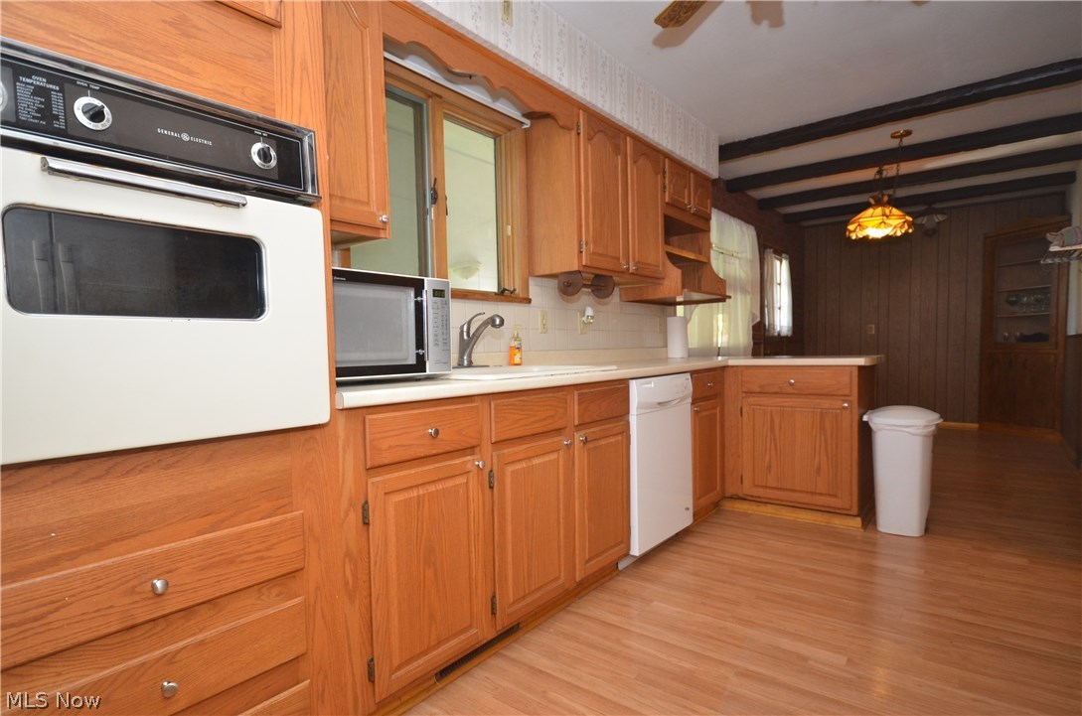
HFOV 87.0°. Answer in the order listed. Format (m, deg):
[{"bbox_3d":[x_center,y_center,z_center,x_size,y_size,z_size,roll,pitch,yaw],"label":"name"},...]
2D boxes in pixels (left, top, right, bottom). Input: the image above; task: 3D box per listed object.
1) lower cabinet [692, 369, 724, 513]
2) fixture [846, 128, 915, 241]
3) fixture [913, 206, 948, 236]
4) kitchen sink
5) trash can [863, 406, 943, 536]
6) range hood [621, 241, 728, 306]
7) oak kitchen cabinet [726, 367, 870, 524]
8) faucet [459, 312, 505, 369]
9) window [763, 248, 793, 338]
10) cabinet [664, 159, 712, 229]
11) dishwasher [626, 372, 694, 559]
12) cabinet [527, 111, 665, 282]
[{"bbox_3d":[0.706,0.458,3.353,0.588,0.815,0.470,0,2,39],"label":"lower cabinet"},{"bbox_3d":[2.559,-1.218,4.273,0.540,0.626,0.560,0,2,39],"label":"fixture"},{"bbox_3d":[4.023,-1.416,5.886,0.370,0.326,0.360,0,2,39],"label":"fixture"},{"bbox_3d":[-0.134,0.139,2.368,0.545,0.190,0.840,0,2,38],"label":"kitchen sink"},{"bbox_3d":[1.932,0.590,3.046,0.345,0.650,0.300,0,2,38],"label":"trash can"},{"bbox_3d":[0.878,-0.521,3.693,0.460,0.305,0.760,0,2,39],"label":"range hood"},{"bbox_3d":[1.587,0.451,3.481,0.720,0.823,0.563,0,2,38],"label":"oak kitchen cabinet"},{"bbox_3d":[-0.250,-0.077,2.360,0.245,0.223,0.070,0,2,39],"label":"faucet"},{"bbox_3d":[2.675,-0.713,6.389,0.100,0.980,0.950,0,2,38],"label":"window"},{"bbox_3d":[0.864,-1.065,3.858,0.332,0.345,0.754,0,2,38],"label":"cabinet"},{"bbox_3d":[0.382,0.500,2.978,0.602,0.823,0.602,0,2,38],"label":"dishwasher"},{"bbox_3d":[0.353,-0.825,3.205,0.334,0.778,0.919,0,2,38],"label":"cabinet"}]

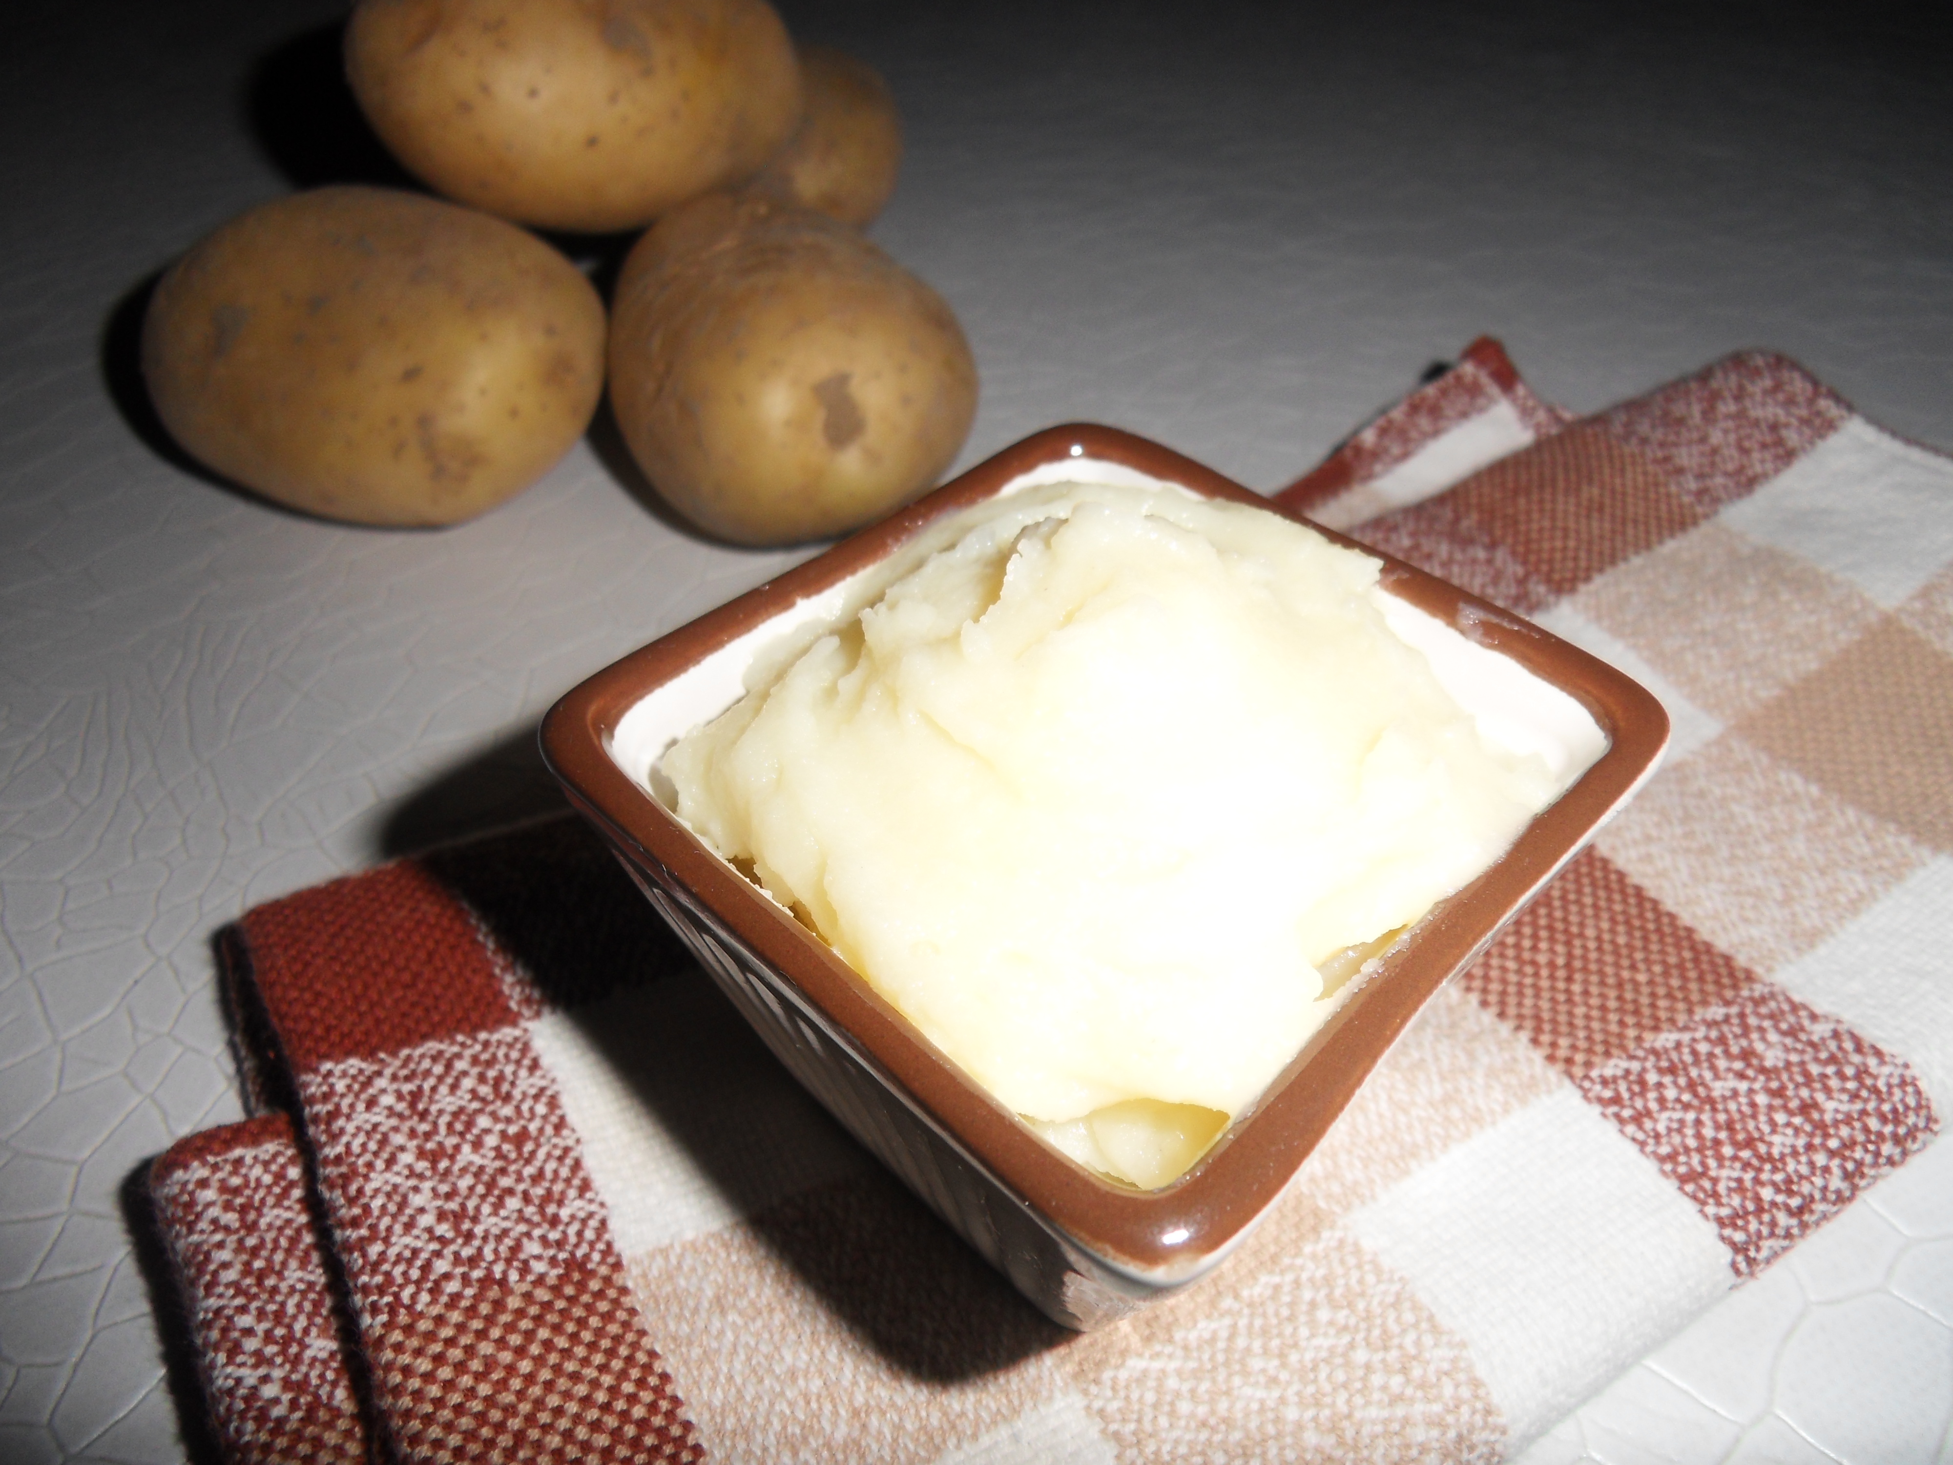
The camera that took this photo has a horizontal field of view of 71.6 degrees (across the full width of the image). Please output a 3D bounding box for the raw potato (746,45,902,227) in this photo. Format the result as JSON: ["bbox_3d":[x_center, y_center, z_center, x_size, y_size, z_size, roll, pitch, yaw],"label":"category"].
[{"bbox_3d":[-0.051,-0.150,0.353,0.057,0.051,0.078,24,49,22],"label":"raw potato"}]

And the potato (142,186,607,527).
[{"bbox_3d":[-0.116,-0.074,0.267,0.087,0.062,0.069,-2,45,-3],"label":"potato"}]

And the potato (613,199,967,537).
[{"bbox_3d":[-0.038,-0.071,0.267,0.068,0.060,0.086,-20,48,-20],"label":"potato"}]

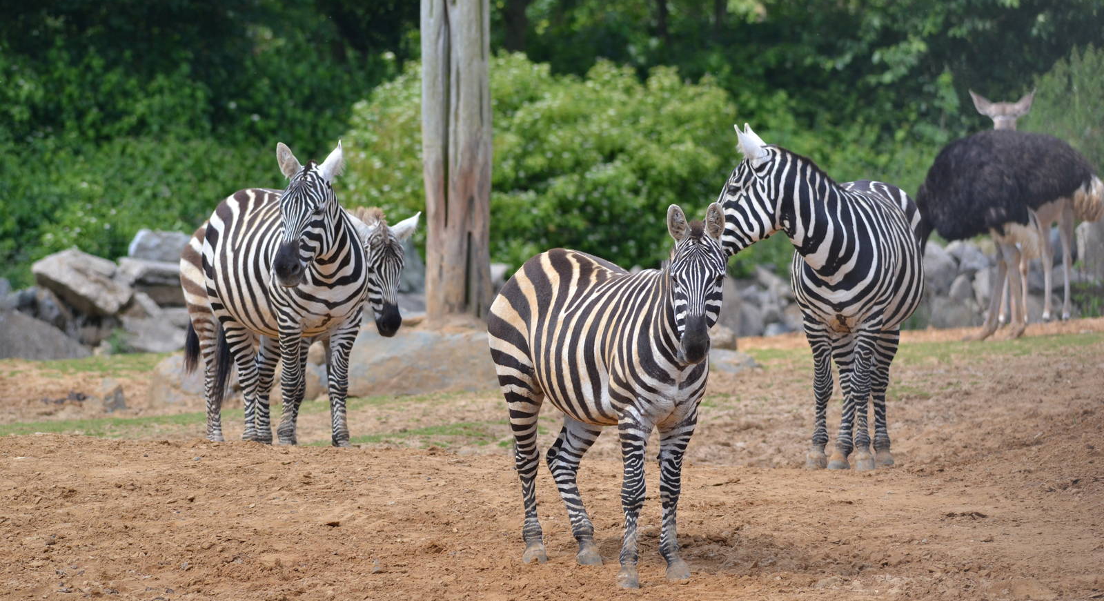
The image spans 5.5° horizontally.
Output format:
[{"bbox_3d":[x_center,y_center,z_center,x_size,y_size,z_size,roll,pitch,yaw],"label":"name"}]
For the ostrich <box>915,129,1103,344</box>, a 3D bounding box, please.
[{"bbox_3d":[2.823,-0.424,73.000,1.340,1.320,0.620,0,2,-7],"label":"ostrich"}]

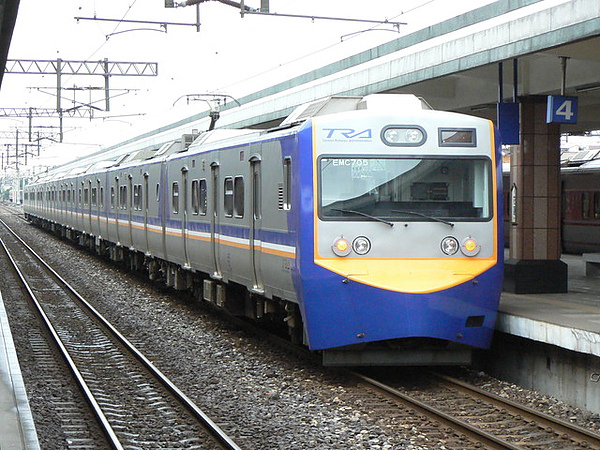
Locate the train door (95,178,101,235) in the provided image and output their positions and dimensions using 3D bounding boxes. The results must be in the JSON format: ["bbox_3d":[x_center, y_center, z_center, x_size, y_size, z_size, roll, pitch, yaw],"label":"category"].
[{"bbox_3d":[-7.395,-0.630,72.372,0.100,2.030,1.250,0,1,-9],"label":"train door"}]

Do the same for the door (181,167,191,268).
[{"bbox_3d":[-2.438,-0.149,42.001,0.100,2.050,1.250,0,1,-9],"label":"door"}]

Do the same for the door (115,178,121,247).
[{"bbox_3d":[-5.758,-0.457,62.343,0.100,2.030,1.250,0,1,-9],"label":"door"}]

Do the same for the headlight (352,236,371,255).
[{"bbox_3d":[0.829,0.280,26.690,0.245,0.245,0.100,0,-5,-9],"label":"headlight"}]

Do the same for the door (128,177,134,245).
[{"bbox_3d":[-4.857,-0.411,56.823,0.100,2.030,1.250,0,1,-9],"label":"door"}]

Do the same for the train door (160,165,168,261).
[{"bbox_3d":[-3.201,-0.295,46.675,0.100,2.100,1.150,0,1,-9],"label":"train door"}]

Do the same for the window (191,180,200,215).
[{"bbox_3d":[-2.103,-0.553,39.768,0.070,0.700,1.170,0,1,-9],"label":"window"}]

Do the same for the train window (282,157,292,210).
[{"bbox_3d":[-0.179,-0.591,28.116,0.060,0.754,0.735,0,1,-9],"label":"train window"}]

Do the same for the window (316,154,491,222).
[{"bbox_3d":[1.430,-0.496,26.860,2.380,0.870,0.130,0,-5,-9],"label":"window"}]

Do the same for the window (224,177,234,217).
[{"bbox_3d":[-1.250,-0.498,34.675,0.060,0.717,1.250,0,1,-9],"label":"window"}]

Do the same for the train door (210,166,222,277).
[{"bbox_3d":[-1.568,-0.084,36.746,0.100,2.070,1.420,0,1,-9],"label":"train door"}]

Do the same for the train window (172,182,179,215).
[{"bbox_3d":[-2.741,-0.590,43.674,0.070,0.690,1.150,0,1,-9],"label":"train window"}]

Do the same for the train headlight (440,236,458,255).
[{"bbox_3d":[2.040,0.280,26.968,0.250,0.250,0.100,0,1,-9],"label":"train headlight"}]

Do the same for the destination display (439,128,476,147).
[{"bbox_3d":[2.152,-1.192,27.043,0.530,0.265,0.100,0,-5,-9],"label":"destination display"}]

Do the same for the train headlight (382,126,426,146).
[{"bbox_3d":[1.427,-1.209,26.989,0.620,0.285,0.120,0,1,-9],"label":"train headlight"}]

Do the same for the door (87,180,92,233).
[{"bbox_3d":[-8.238,-0.680,77.585,0.100,2.030,1.400,0,1,-9],"label":"door"}]

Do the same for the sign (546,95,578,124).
[{"bbox_3d":[3.799,-1.675,28.600,0.390,0.390,0.200,3,0,-12],"label":"sign"}]

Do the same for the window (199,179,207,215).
[{"bbox_3d":[-1.905,-0.556,38.687,0.060,0.708,1.250,0,1,-9],"label":"window"}]

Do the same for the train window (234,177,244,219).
[{"bbox_3d":[-1.023,-0.469,33.286,0.060,0.706,1.250,0,1,-9],"label":"train window"}]

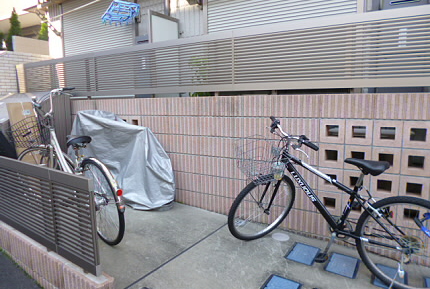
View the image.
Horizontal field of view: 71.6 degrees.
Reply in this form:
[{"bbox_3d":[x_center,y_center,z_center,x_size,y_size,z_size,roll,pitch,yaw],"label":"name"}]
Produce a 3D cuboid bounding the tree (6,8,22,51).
[{"bbox_3d":[-9.074,-5.182,13.500,0.720,2.050,0.720,1,6,0],"label":"tree"}]

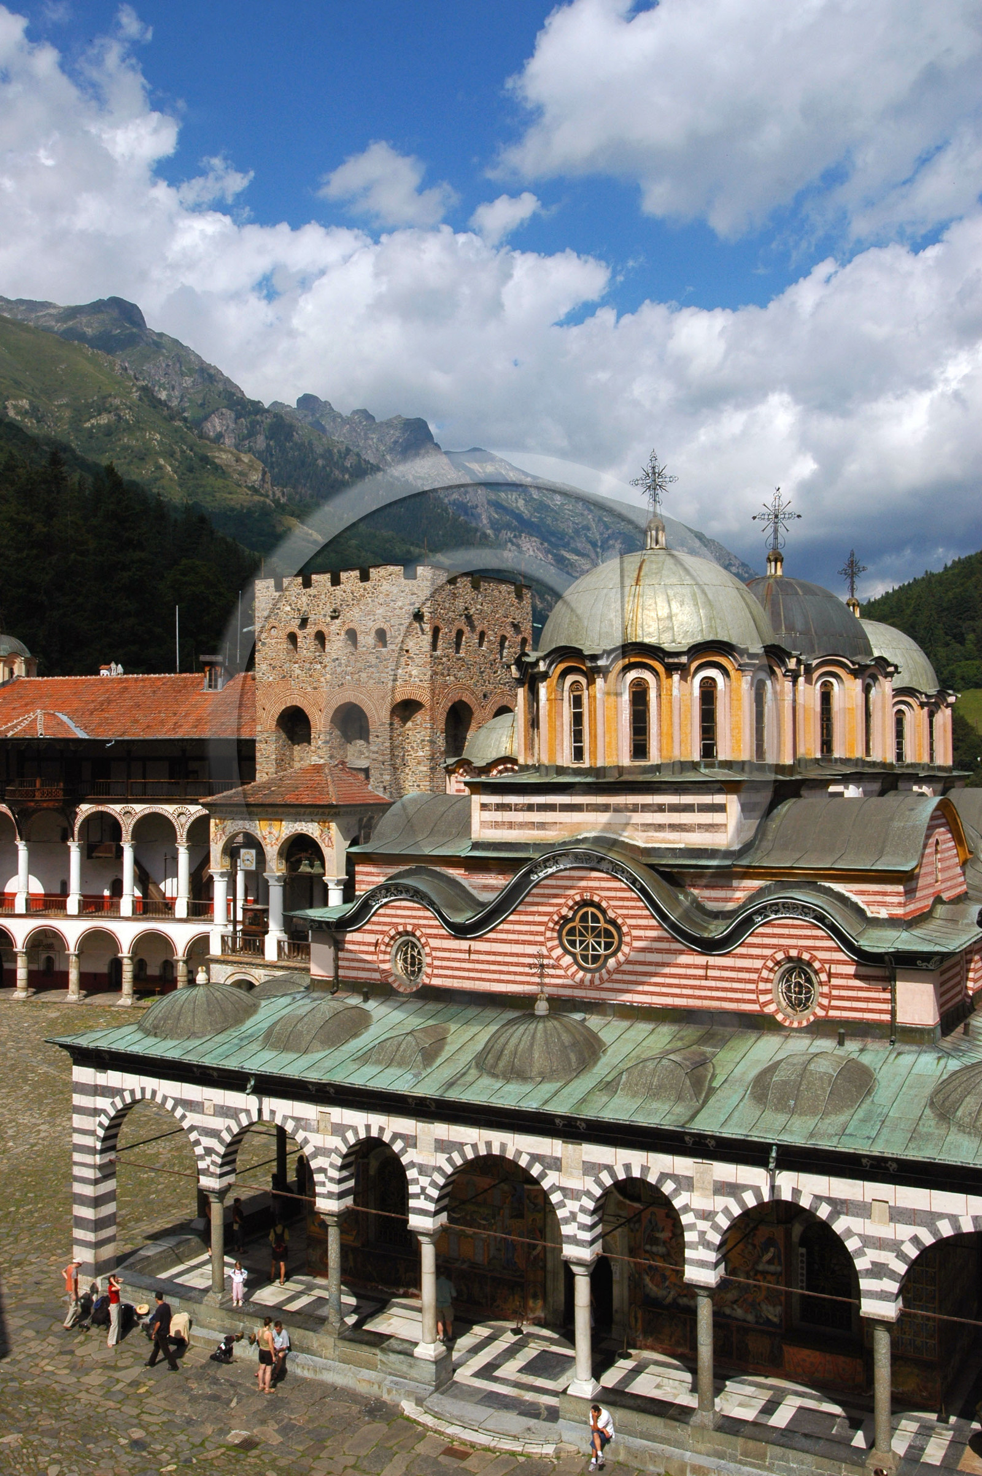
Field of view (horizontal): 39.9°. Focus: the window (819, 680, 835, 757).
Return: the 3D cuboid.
[{"bbox_3d":[10.474,-0.610,42.311,0.580,2.414,0.250,0,-2,-14],"label":"window"}]

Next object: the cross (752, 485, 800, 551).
[{"bbox_3d":[10.120,-7.750,47.939,1.781,2.260,0.150,-1,-2,30],"label":"cross"}]

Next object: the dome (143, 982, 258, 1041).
[{"bbox_3d":[-7.995,7.435,37.298,3.240,1.320,3.240,0,-2,0],"label":"dome"}]

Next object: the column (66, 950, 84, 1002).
[{"bbox_3d":[-25.214,14.480,82.000,0.720,3.100,0.720,-1,-2,16],"label":"column"}]

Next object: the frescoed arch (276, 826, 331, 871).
[{"bbox_3d":[-8.165,4.937,60.048,3.074,2.009,0.660,-1,-2,30],"label":"frescoed arch"}]

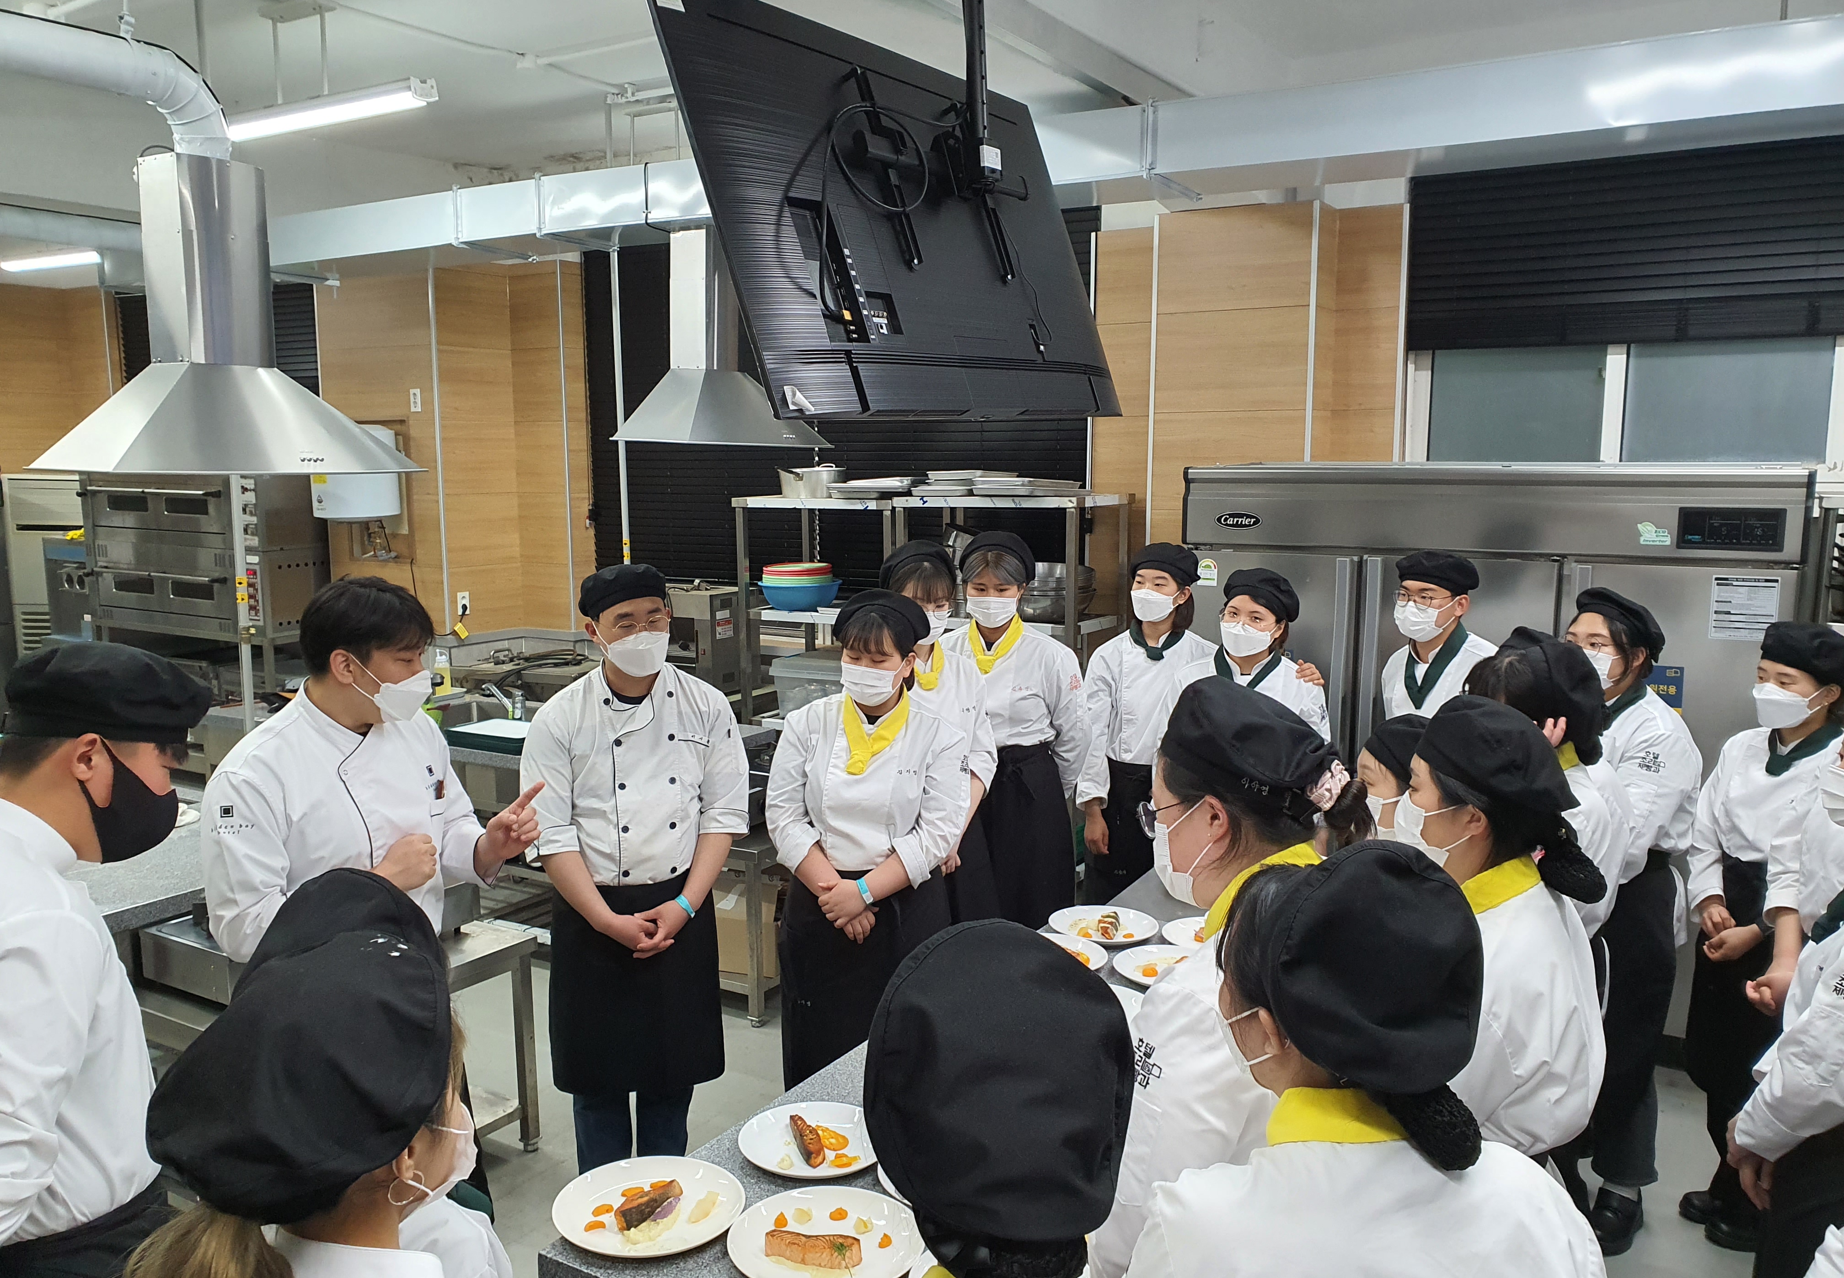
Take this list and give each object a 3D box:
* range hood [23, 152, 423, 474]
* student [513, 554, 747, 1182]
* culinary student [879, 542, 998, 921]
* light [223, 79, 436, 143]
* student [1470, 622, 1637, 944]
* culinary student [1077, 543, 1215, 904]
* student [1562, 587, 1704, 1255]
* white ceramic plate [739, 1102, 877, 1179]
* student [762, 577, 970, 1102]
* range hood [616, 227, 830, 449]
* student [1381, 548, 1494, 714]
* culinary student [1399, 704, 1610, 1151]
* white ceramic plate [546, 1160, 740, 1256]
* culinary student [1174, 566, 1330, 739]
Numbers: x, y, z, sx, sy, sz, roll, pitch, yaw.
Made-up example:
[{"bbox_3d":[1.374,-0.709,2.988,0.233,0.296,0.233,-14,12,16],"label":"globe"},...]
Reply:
[{"bbox_3d":[-1.892,-0.871,3.780,0.415,0.816,0.920,4,9,31],"label":"range hood"},{"bbox_3d":[-0.668,0.685,3.221,0.530,1.718,0.360,-2,8,-15],"label":"student"},{"bbox_3d":[0.011,0.586,4.210,0.460,1.700,0.310,-2,8,-14],"label":"culinary student"},{"bbox_3d":[-2.138,-1.833,4.820,1.200,0.070,0.100,4,9,31],"label":"light"},{"bbox_3d":[1.284,0.804,2.880,0.310,1.640,0.440,4,9,28],"label":"student"},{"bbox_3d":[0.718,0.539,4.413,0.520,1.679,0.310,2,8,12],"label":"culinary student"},{"bbox_3d":[1.747,0.702,3.510,0.310,1.660,0.450,-5,9,-28],"label":"student"},{"bbox_3d":[-0.171,0.839,2.295,0.257,0.027,0.257,0,8,0],"label":"white ceramic plate"},{"bbox_3d":[-0.124,0.705,3.345,0.500,1.643,0.360,1,8,6],"label":"student"},{"bbox_3d":[-0.791,-1.223,5.663,0.406,0.842,0.940,6,9,32],"label":"range hood"},{"bbox_3d":[1.487,0.592,3.987,0.500,1.686,0.310,7,11,43],"label":"student"},{"bbox_3d":[0.976,0.889,2.330,0.310,1.630,0.440,5,9,30],"label":"culinary student"},{"bbox_3d":[-0.404,0.845,2.039,0.280,0.026,0.280,0,8,0],"label":"white ceramic plate"},{"bbox_3d":[0.995,0.600,4.169,0.490,1.624,0.310,3,8,21],"label":"culinary student"}]

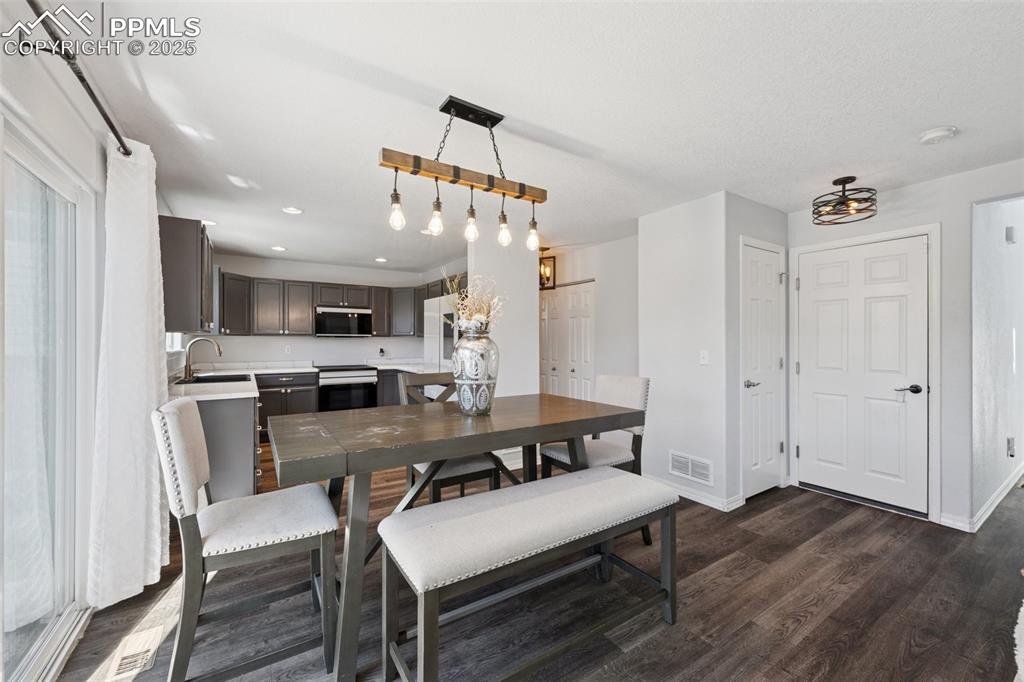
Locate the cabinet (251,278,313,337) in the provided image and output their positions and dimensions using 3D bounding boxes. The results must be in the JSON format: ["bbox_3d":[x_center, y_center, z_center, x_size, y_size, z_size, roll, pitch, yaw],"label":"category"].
[{"bbox_3d":[-3.174,-0.444,5.532,0.754,0.752,0.330,0,0,-33],"label":"cabinet"}]

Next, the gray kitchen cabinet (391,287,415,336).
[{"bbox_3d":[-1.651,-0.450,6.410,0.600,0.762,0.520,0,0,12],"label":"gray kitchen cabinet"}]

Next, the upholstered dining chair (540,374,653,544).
[{"bbox_3d":[0.532,0.761,2.554,0.580,1.055,0.455,0,0,-33],"label":"upholstered dining chair"}]

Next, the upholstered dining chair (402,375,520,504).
[{"bbox_3d":[-0.390,0.768,2.426,0.460,1.070,0.570,0,0,-33],"label":"upholstered dining chair"}]

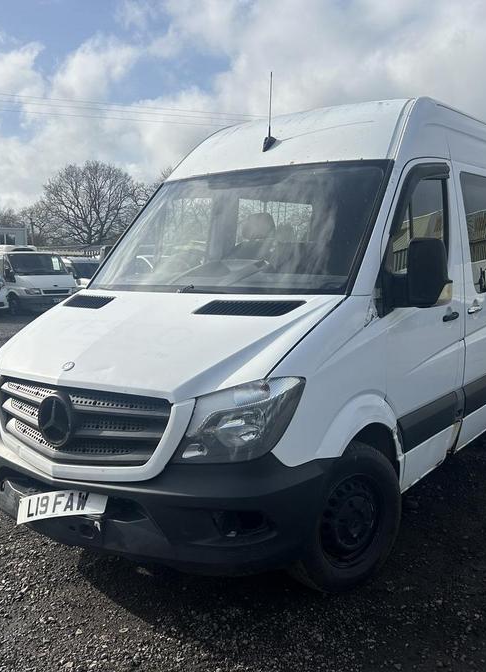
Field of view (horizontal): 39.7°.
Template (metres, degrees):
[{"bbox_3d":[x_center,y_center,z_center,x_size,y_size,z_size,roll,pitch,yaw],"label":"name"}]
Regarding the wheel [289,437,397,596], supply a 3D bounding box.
[{"bbox_3d":[0.451,0.856,3.233,0.700,0.700,0.235,-5,8,-38],"label":"wheel"}]

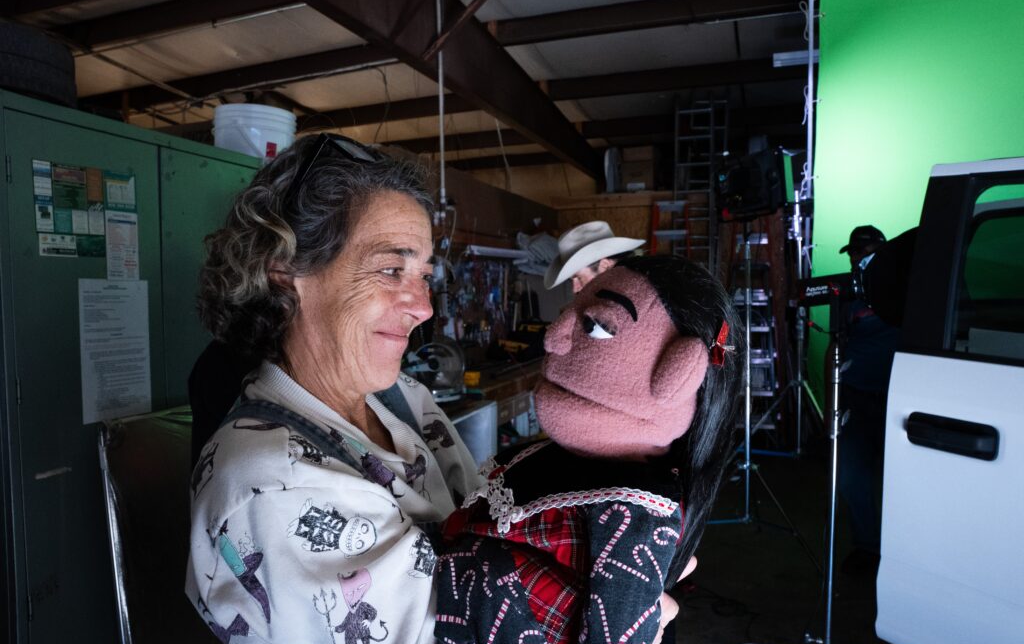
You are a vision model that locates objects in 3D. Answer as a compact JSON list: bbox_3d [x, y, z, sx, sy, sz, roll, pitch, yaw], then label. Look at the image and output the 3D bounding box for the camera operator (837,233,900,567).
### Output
[{"bbox_3d":[1.934,0.423,3.642,0.420,1.800,0.520,-1,3,-16],"label":"camera operator"}]

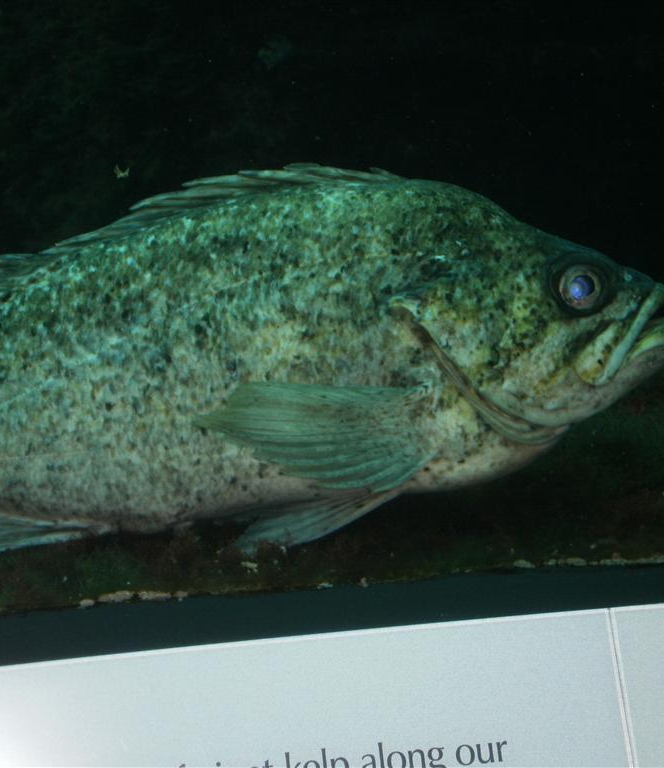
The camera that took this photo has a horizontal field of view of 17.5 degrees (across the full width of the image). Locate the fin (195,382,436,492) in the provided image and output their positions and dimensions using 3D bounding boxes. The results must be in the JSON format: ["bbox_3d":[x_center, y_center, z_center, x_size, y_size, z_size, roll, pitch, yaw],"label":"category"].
[{"bbox_3d":[-0.008,0.025,1.020,0.112,0.048,0.030,-2,9,7],"label":"fin"}]

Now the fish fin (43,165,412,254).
[{"bbox_3d":[-0.053,-0.085,1.060,0.178,0.023,0.015,-10,7,0],"label":"fish fin"}]

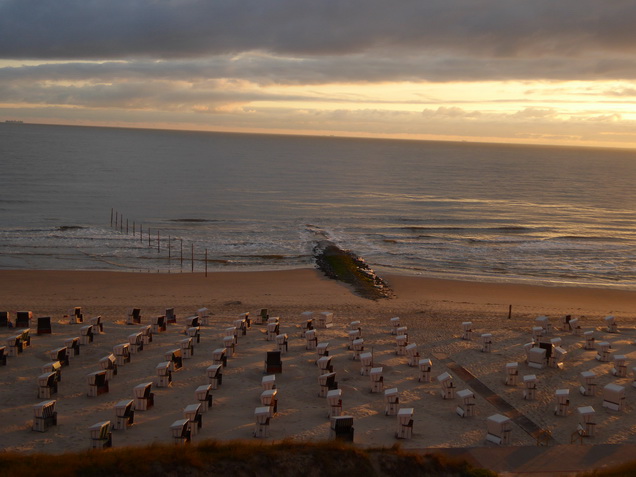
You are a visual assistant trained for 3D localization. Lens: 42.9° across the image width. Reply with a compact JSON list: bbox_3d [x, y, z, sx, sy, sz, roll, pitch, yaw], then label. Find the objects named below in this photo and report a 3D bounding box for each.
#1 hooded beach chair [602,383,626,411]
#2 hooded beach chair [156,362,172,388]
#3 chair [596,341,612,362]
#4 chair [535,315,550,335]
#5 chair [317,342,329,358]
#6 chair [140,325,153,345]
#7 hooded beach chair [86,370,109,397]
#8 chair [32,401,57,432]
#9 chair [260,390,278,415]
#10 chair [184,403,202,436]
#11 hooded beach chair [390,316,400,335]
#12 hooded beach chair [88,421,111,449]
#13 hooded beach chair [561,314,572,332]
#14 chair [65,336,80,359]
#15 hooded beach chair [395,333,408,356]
[{"bbox_3d":[21.682,11.656,59.195,0.951,1.620,1.210,-3,9,-37],"label":"hooded beach chair"},{"bbox_3d":[-11.760,10.339,61.628,0.899,1.620,1.210,3,7,3],"label":"hooded beach chair"},{"bbox_3d":[25.943,10.230,73.466,0.930,1.590,1.220,3,7,2],"label":"chair"},{"bbox_3d":[23.772,9.154,85.682,1.220,1.590,0.930,8,9,38],"label":"chair"},{"bbox_3d":[0.417,10.069,70.803,0.867,1.620,1.210,4,7,10],"label":"chair"},{"bbox_3d":[-16.221,9.057,76.325,0.930,1.590,1.220,3,7,2],"label":"chair"},{"bbox_3d":[-15.745,10.248,57.547,0.950,1.600,1.200,5,8,20],"label":"hooded beach chair"},{"bbox_3d":[-16.987,11.008,50.253,0.881,1.620,1.210,5,8,19],"label":"chair"},{"bbox_3d":[-3.280,11.118,54.762,0.950,1.600,1.200,4,7,10],"label":"chair"},{"bbox_3d":[-7.807,11.429,50.878,0.950,1.600,1.200,3,7,5],"label":"chair"},{"bbox_3d":[8.380,9.425,87.922,1.000,1.650,1.170,3,7,8],"label":"hooded beach chair"},{"bbox_3d":[-12.473,11.356,46.327,0.930,1.590,1.220,4,7,10],"label":"hooded beach chair"},{"bbox_3d":[26.954,9.150,87.709,0.930,1.590,1.220,9,10,41],"label":"hooded beach chair"},{"bbox_3d":[-21.122,9.368,69.394,0.950,1.600,1.200,4,7,9],"label":"chair"},{"bbox_3d":[8.063,10.268,78.123,1.000,1.650,1.170,3,7,7],"label":"hooded beach chair"}]

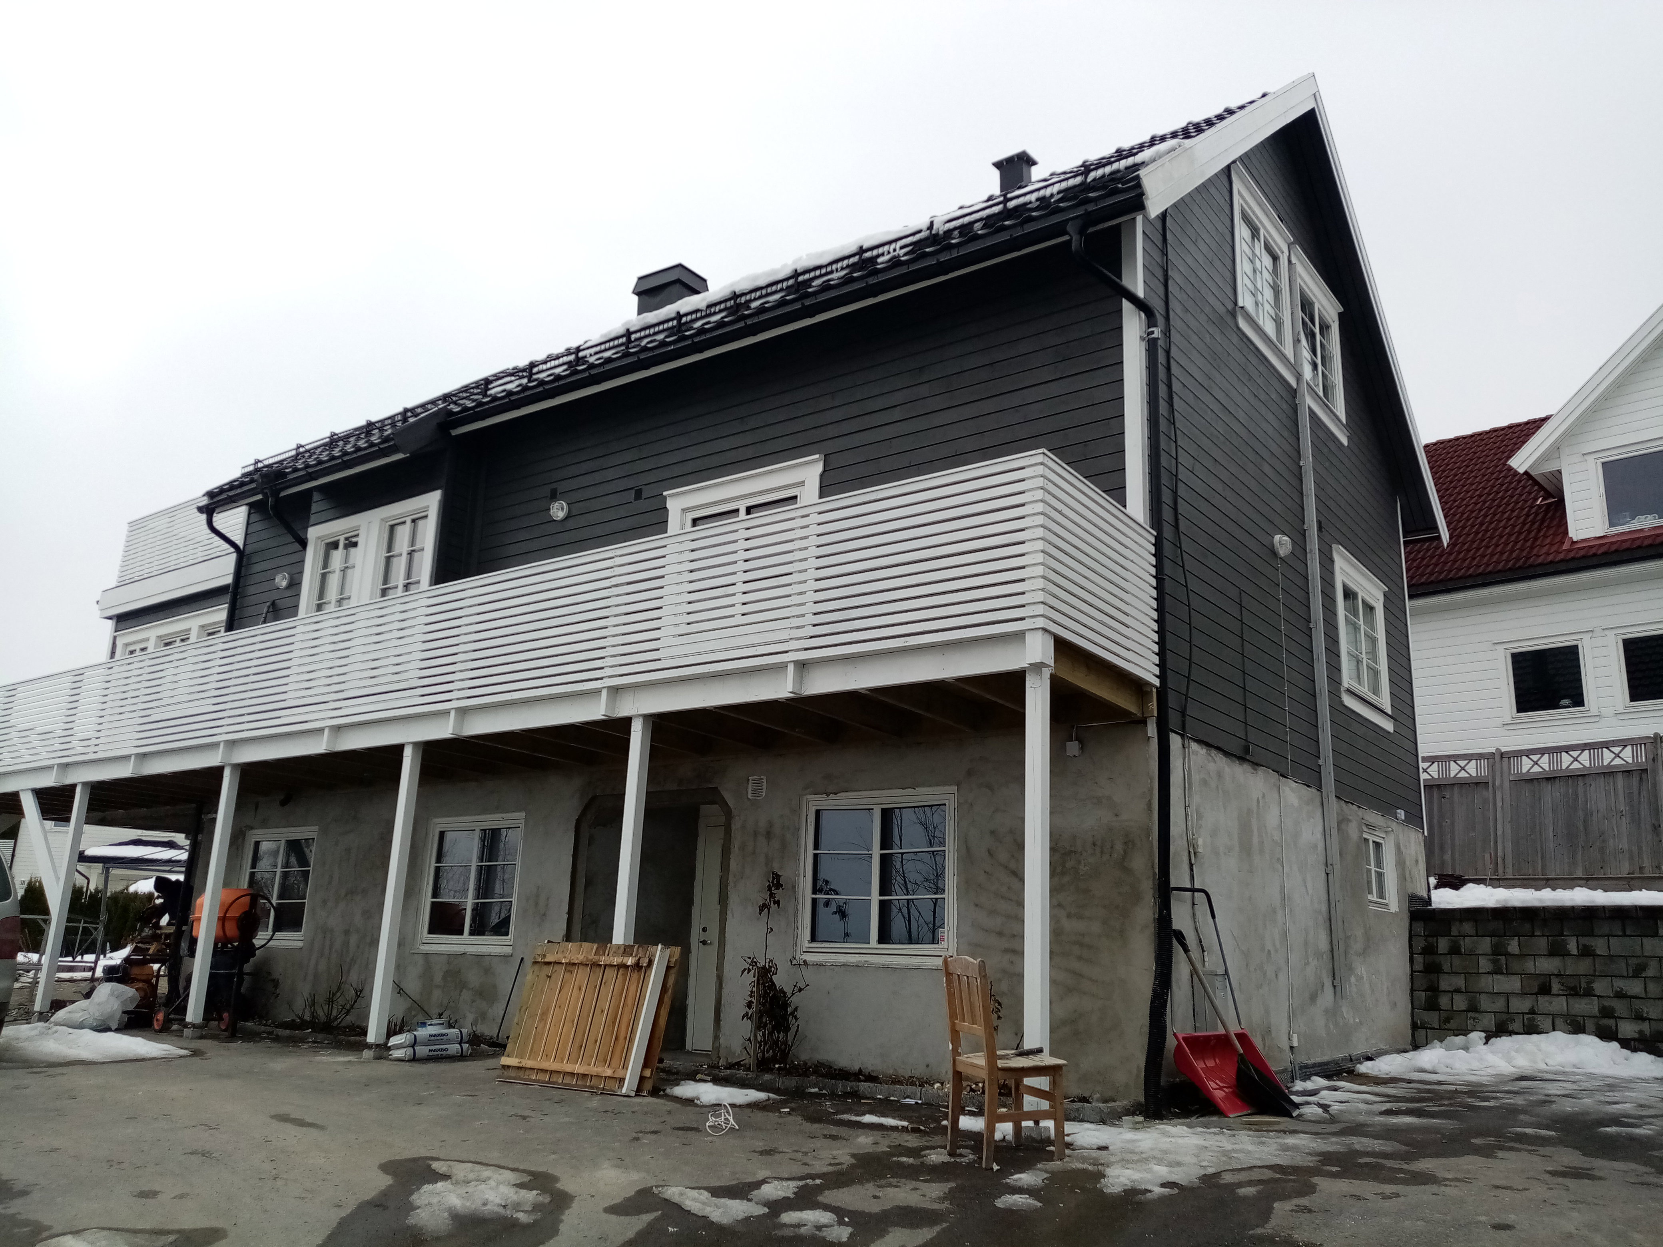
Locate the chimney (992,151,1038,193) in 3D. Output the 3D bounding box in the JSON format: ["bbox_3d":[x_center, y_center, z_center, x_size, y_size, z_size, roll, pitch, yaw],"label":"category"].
[{"bbox_3d":[2.152,-5.185,14.631,0.430,0.430,0.360,-9,-19,35],"label":"chimney"}]

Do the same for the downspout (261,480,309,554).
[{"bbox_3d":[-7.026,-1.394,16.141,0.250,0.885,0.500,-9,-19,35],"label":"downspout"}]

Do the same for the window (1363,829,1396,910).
[{"bbox_3d":[5.479,2.471,12.550,0.140,0.739,1.000,-9,-19,37],"label":"window"}]

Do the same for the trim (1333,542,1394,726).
[{"bbox_3d":[5.579,0.202,13.045,0.100,1.600,1.780,-9,-19,37],"label":"trim"}]

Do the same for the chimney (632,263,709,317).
[{"bbox_3d":[-2.342,-4.550,18.080,0.961,0.870,0.600,-9,-18,36],"label":"chimney"}]

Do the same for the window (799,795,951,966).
[{"bbox_3d":[0.346,1.949,9.686,1.443,1.277,0.120,-9,-19,35],"label":"window"}]

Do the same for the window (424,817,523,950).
[{"bbox_3d":[-3.548,2.552,12.232,1.513,1.334,0.085,-9,-18,36],"label":"window"}]

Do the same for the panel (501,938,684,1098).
[{"bbox_3d":[-1.641,2.663,8.534,1.278,0.922,0.080,-7,-31,29],"label":"panel"}]

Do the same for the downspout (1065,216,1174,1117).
[{"bbox_3d":[1.905,0.106,8.183,0.369,5.856,0.823,-9,-18,36],"label":"downspout"}]

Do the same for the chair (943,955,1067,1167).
[{"bbox_3d":[0.852,2.133,6.165,0.490,0.930,0.410,9,-16,-26],"label":"chair"}]

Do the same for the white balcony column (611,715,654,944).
[{"bbox_3d":[-1.466,1.915,9.045,0.110,2.506,0.110,-9,-19,35],"label":"white balcony column"}]

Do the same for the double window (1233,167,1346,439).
[{"bbox_3d":[4.574,-3.013,12.285,0.091,1.633,3.297,-9,-18,36],"label":"double window"}]

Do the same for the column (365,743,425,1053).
[{"bbox_3d":[-3.755,2.289,10.739,0.110,2.517,0.110,-9,-19,35],"label":"column"}]

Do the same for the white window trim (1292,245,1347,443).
[{"bbox_3d":[5.074,-2.830,12.924,0.085,1.633,1.573,-9,-18,36],"label":"white window trim"}]

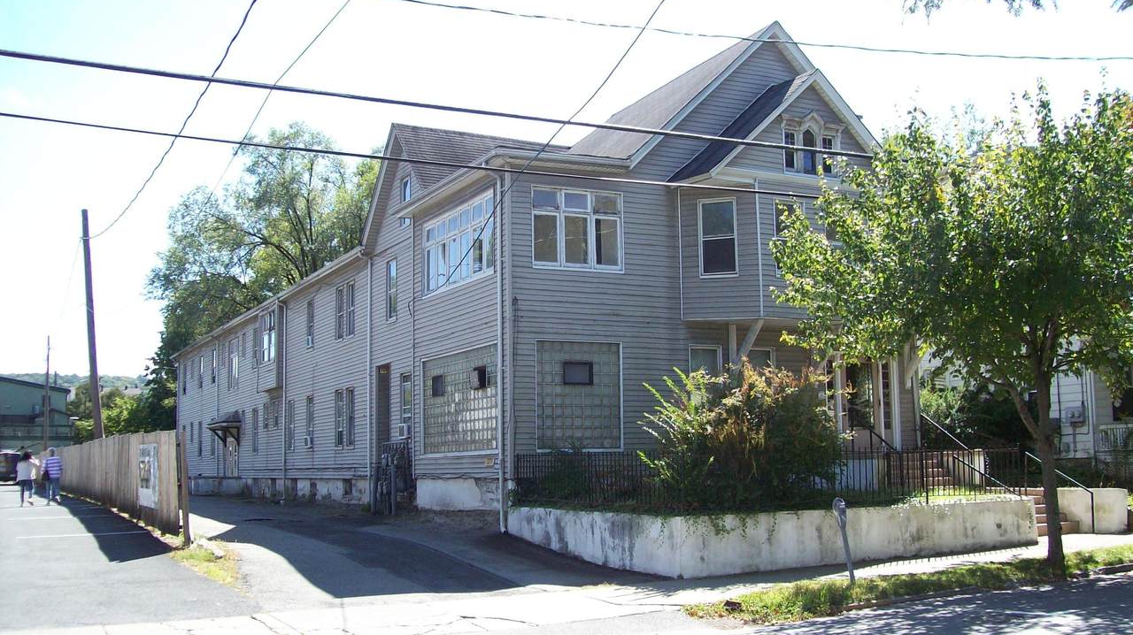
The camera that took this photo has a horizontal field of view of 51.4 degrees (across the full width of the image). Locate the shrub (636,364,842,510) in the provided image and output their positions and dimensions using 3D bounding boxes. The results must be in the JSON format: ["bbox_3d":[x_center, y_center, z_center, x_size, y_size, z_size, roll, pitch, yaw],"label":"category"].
[{"bbox_3d":[3.019,1.992,19.937,3.300,2.500,2.800,3,-8,-27],"label":"shrub"}]

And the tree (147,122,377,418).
[{"bbox_3d":[-17.625,-0.987,67.482,13.500,20.600,13.000,3,-8,-27],"label":"tree"}]

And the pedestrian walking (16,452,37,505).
[{"bbox_3d":[-16.117,4.839,35.200,0.550,1.630,0.500,3,-8,-27],"label":"pedestrian walking"}]

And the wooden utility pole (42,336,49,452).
[{"bbox_3d":[-34.610,6.158,78.385,0.300,9.730,0.300,3,-8,-27],"label":"wooden utility pole"}]

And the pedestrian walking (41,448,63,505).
[{"bbox_3d":[-15.433,4.760,35.300,0.600,1.680,0.500,3,-8,-27],"label":"pedestrian walking"}]

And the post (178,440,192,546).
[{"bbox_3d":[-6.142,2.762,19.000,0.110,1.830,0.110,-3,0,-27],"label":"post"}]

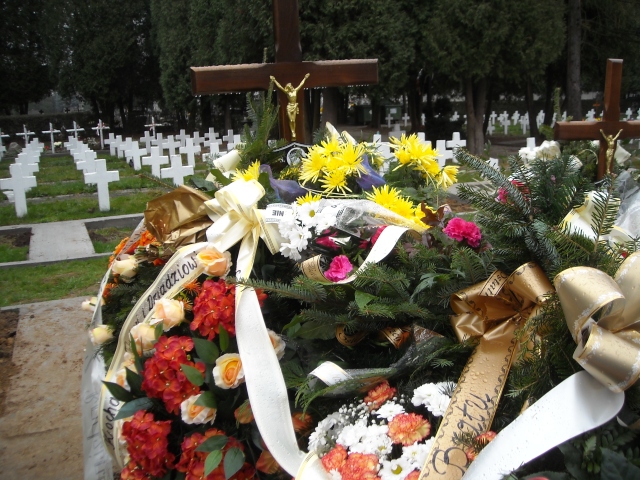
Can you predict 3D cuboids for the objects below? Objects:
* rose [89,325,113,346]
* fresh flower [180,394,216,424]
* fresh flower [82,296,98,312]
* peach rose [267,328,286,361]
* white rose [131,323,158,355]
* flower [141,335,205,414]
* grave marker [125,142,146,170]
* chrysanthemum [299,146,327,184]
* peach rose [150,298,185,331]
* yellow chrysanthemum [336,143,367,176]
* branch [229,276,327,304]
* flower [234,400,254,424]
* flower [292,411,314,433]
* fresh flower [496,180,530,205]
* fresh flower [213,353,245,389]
[{"bbox_3d":[-0.540,0.236,1.600,0.060,0.055,0.055,-12,15,-43],"label":"rose"},{"bbox_3d":[-0.240,0.335,1.280,0.070,0.062,0.055,-1,11,6],"label":"fresh flower"},{"bbox_3d":[-0.580,0.165,1.650,0.050,0.045,0.050,-9,13,-31],"label":"fresh flower"},{"bbox_3d":[-0.103,0.237,1.470,0.065,0.070,0.060,-4,12,-17],"label":"peach rose"},{"bbox_3d":[-0.385,0.212,1.410,0.057,0.067,0.055,-2,11,0],"label":"white rose"},{"bbox_3d":[-0.324,0.295,1.420,0.140,0.170,0.120,1,11,11],"label":"flower"},{"bbox_3d":[-4.790,-2.168,16.800,0.580,0.780,0.120,-6,12,-23],"label":"grave marker"},{"bbox_3d":[-0.023,-0.227,1.970,0.087,0.115,0.075,3,12,21],"label":"chrysanthemum"},{"bbox_3d":[-0.299,0.148,1.270,0.068,0.066,0.060,4,-19,27],"label":"peach rose"},{"bbox_3d":[0.097,-0.249,2.000,0.092,0.100,0.070,-3,11,-9],"label":"yellow chrysanthemum"},{"bbox_3d":[-0.090,0.107,1.370,0.220,0.050,0.060,-5,12,-14],"label":"branch"},{"bbox_3d":[-0.141,0.325,1.220,0.045,0.048,0.042,-1,-24,-1],"label":"flower"},{"bbox_3d":[-0.035,0.342,1.220,0.050,0.048,0.042,-3,-24,-7],"label":"flower"},{"bbox_3d":[0.553,-0.136,1.850,0.100,0.075,0.075,1,11,11],"label":"fresh flower"},{"bbox_3d":[-0.171,0.246,1.220,0.072,0.070,0.058,-2,-14,-6],"label":"fresh flower"}]

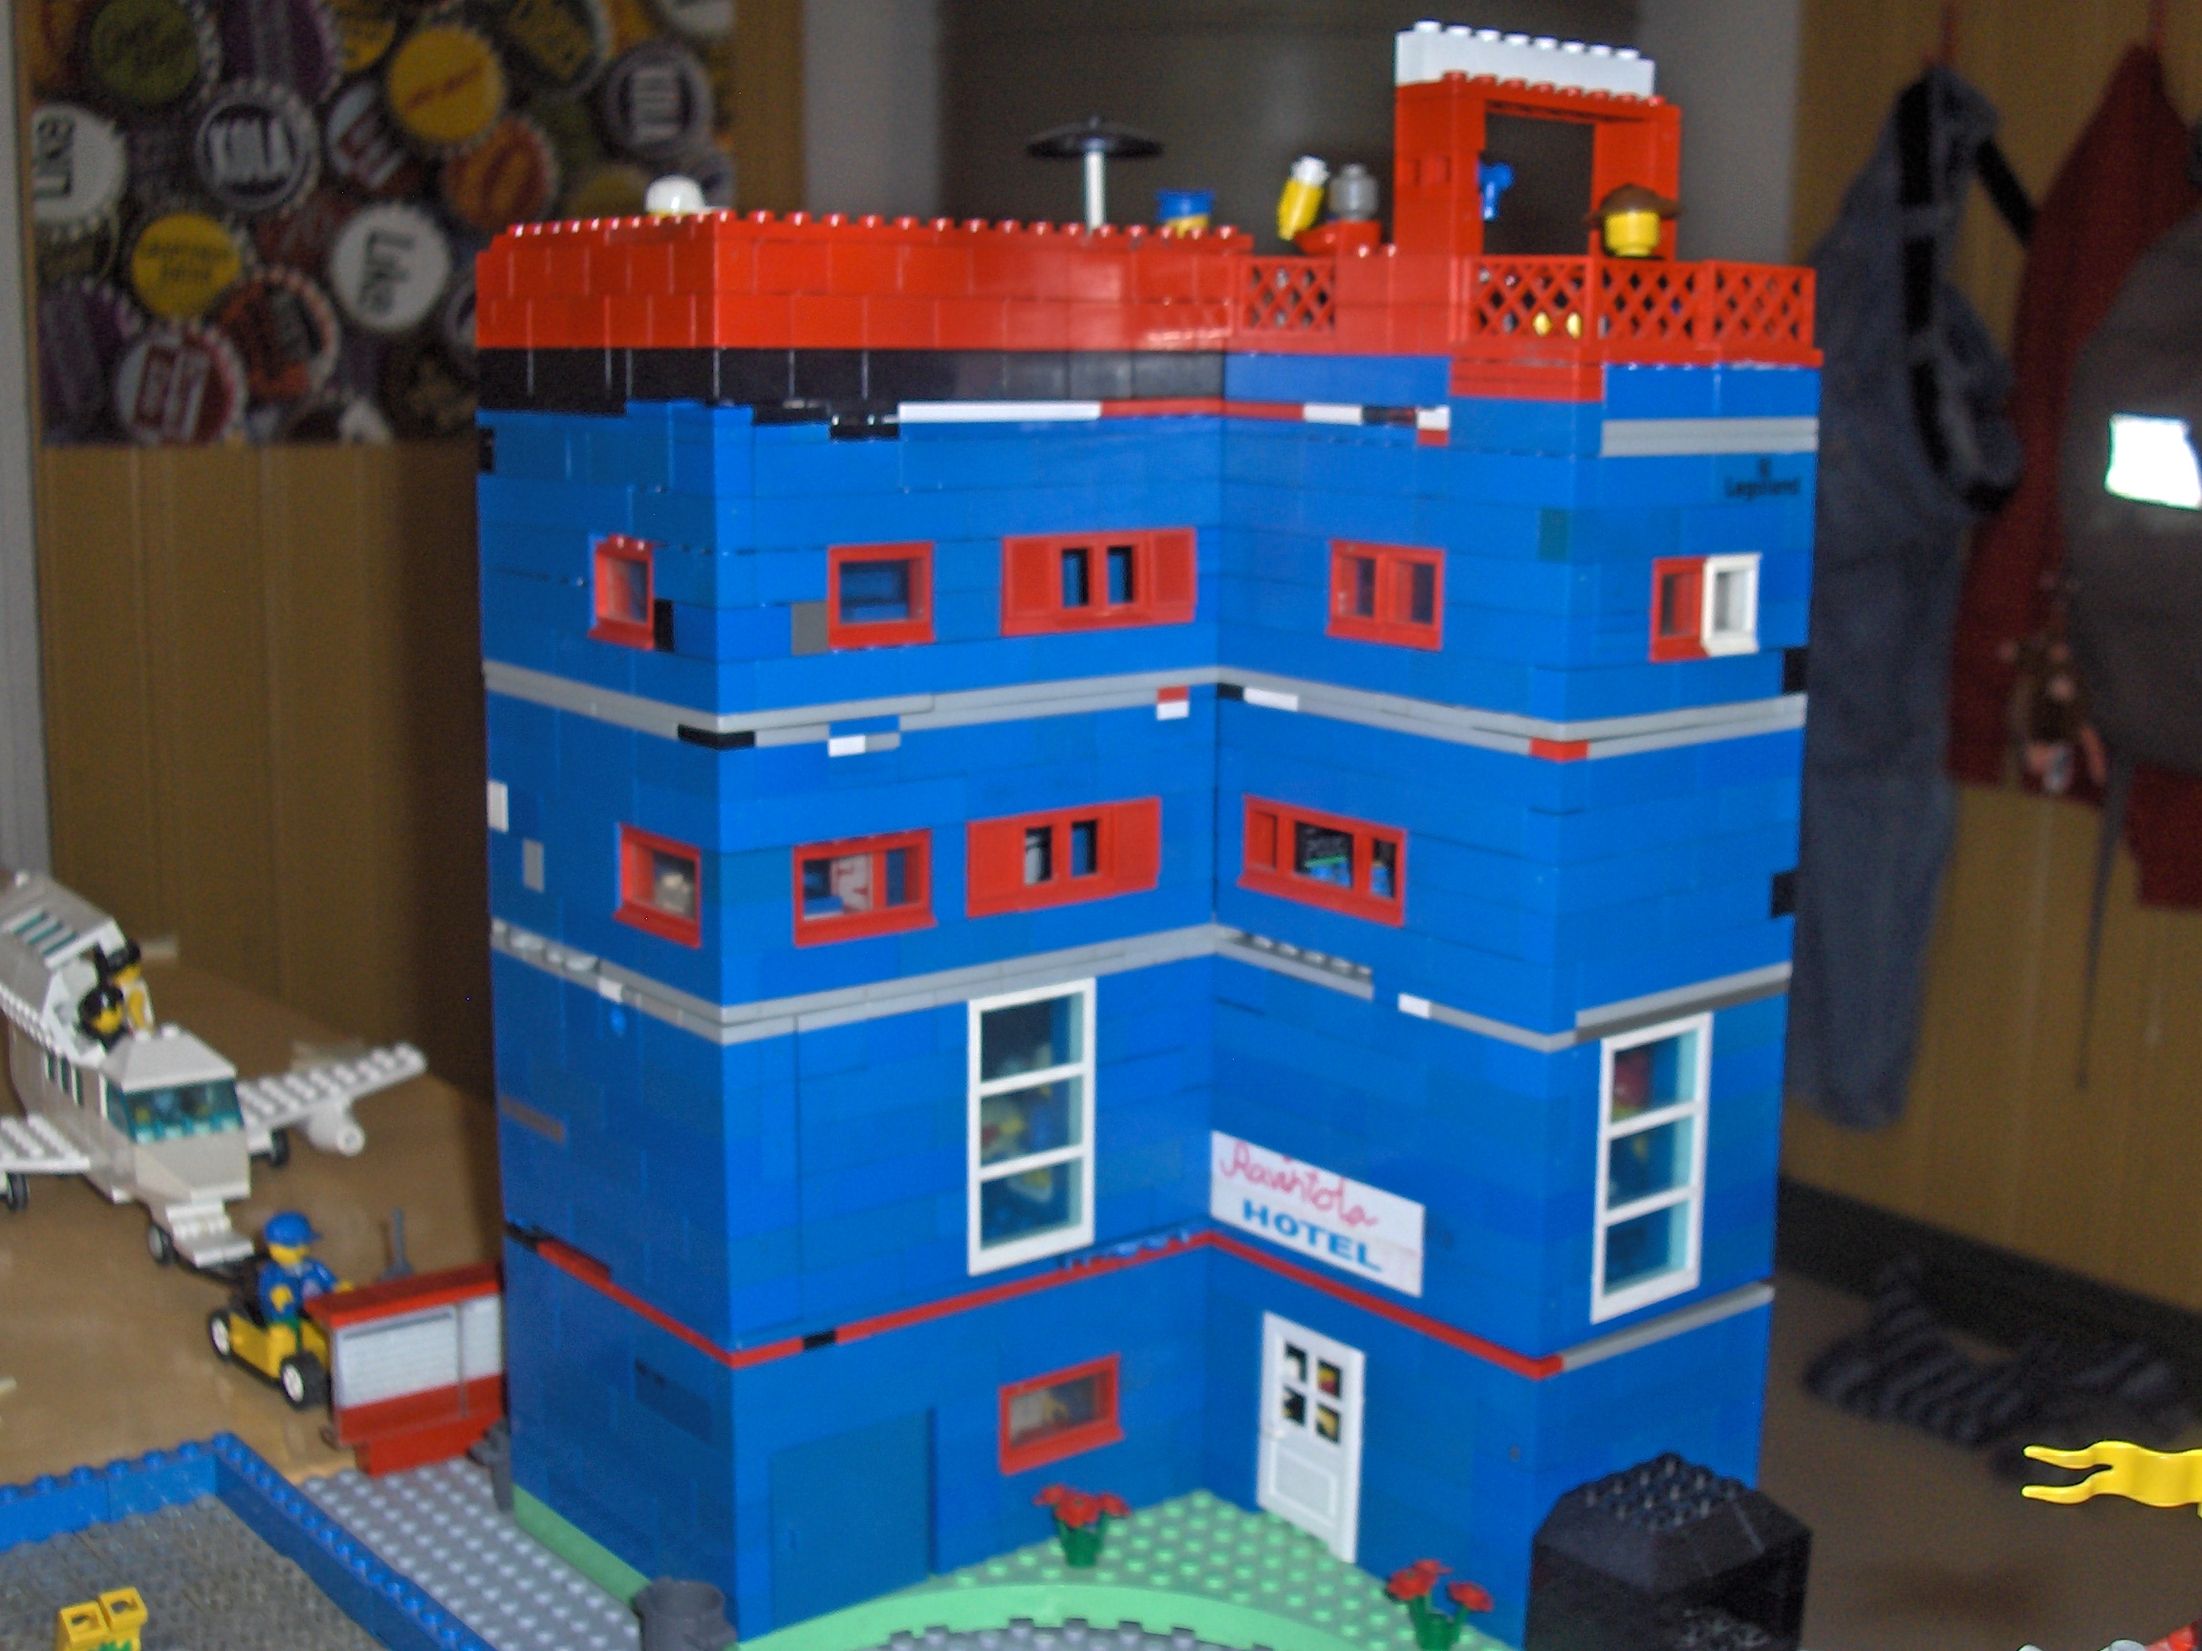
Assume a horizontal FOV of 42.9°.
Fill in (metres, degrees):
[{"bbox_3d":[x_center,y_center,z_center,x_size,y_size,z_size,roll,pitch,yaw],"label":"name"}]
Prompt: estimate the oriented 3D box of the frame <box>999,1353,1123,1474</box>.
[{"bbox_3d":[-0.010,0.123,0.591,0.032,0.019,0.009,-8,14,-37],"label":"frame"}]

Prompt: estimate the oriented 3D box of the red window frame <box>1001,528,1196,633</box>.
[{"bbox_3d":[-0.002,-0.049,0.563,0.049,0.019,0.009,-8,14,-37],"label":"red window frame"}]

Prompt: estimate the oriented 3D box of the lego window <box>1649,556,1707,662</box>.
[{"bbox_3d":[0.107,-0.042,0.531,0.016,0.020,0.009,-8,14,-38],"label":"lego window"}]

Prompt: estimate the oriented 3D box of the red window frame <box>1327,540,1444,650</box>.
[{"bbox_3d":[0.058,-0.046,0.547,0.009,0.020,0.032,-8,14,-38],"label":"red window frame"}]

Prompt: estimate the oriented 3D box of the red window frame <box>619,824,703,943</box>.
[{"bbox_3d":[-0.082,0.011,0.539,0.009,0.020,0.032,-8,14,-38],"label":"red window frame"}]

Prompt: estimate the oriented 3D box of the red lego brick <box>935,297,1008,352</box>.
[{"bbox_3d":[-0.027,-0.097,0.536,0.016,0.010,0.008,-8,14,-38],"label":"red lego brick"}]

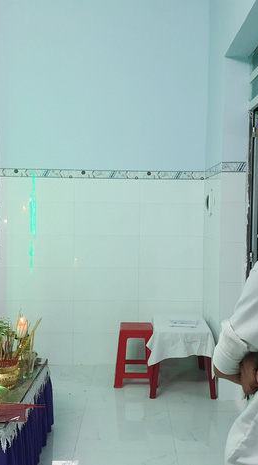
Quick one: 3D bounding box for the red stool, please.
[{"bbox_3d":[0.059,1.016,3.926,0.355,0.458,0.355,0,2,-2],"label":"red stool"}]

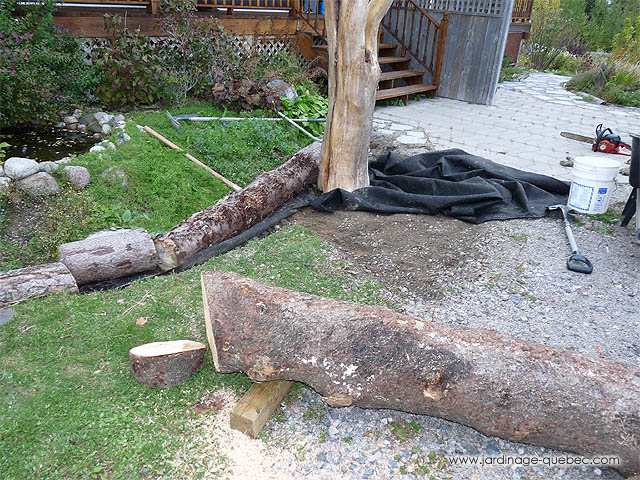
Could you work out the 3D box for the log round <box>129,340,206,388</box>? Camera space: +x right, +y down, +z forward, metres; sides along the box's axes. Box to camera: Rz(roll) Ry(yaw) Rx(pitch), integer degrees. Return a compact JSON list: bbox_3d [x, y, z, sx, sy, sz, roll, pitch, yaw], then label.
[{"bbox_3d":[-0.563,0.431,1.892,0.260,0.150,0.210,1,26,-5],"label":"log round"}]

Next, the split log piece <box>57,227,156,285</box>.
[{"bbox_3d":[-1.056,0.078,2.512,0.420,0.220,0.225,-8,28,-21],"label":"split log piece"}]

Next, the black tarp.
[{"bbox_3d":[0.961,-0.464,3.892,2.080,0.180,1.220,-3,26,-12],"label":"black tarp"}]

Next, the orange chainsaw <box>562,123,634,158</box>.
[{"bbox_3d":[2.900,-1.050,5.220,0.780,0.270,0.250,19,32,28],"label":"orange chainsaw"}]

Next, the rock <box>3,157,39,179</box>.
[{"bbox_3d":[-2.014,-0.484,3.380,0.215,0.120,0.150,-14,32,-29],"label":"rock"}]

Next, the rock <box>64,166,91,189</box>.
[{"bbox_3d":[-1.619,-0.416,3.320,0.165,0.110,0.140,-11,30,-25],"label":"rock"}]

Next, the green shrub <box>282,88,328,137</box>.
[{"bbox_3d":[-0.108,-1.315,5.150,0.540,0.360,0.500,2,28,-2],"label":"green shrub"}]

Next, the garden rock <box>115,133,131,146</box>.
[{"bbox_3d":[-1.834,-0.927,4.651,0.130,0.100,0.120,3,26,0],"label":"garden rock"}]

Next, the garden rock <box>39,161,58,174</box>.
[{"bbox_3d":[-1.876,-0.498,3.450,0.130,0.085,0.110,-12,31,-27],"label":"garden rock"}]

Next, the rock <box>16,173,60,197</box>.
[{"bbox_3d":[-1.961,-0.405,3.495,0.270,0.160,0.210,1,26,-5],"label":"rock"}]

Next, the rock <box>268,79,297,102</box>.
[{"bbox_3d":[-0.449,-1.755,5.900,0.320,0.250,0.270,1,28,-5],"label":"rock"}]

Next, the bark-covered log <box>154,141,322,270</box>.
[{"bbox_3d":[-0.357,-0.324,3.366,0.230,0.240,1.900,15,28,23],"label":"bark-covered log"}]

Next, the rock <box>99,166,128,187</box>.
[{"bbox_3d":[-1.398,-0.430,3.380,0.180,0.090,0.140,-9,30,-21],"label":"rock"}]

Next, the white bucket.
[{"bbox_3d":[1.978,-0.389,3.640,0.300,0.350,0.300,3,26,0],"label":"white bucket"}]

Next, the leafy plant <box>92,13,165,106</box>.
[{"bbox_3d":[-2.307,-2.219,6.150,0.850,1.060,0.720,1,26,-5],"label":"leafy plant"}]

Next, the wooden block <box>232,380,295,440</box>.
[{"bbox_3d":[-0.171,0.523,1.813,0.089,0.089,0.420,13,28,21],"label":"wooden block"}]

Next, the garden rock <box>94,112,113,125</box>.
[{"bbox_3d":[-2.060,-1.156,4.750,0.160,0.100,0.130,-9,30,-21],"label":"garden rock"}]

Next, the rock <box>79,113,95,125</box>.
[{"bbox_3d":[-2.222,-1.156,4.750,0.150,0.100,0.130,-10,30,-23],"label":"rock"}]

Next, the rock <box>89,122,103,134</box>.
[{"bbox_3d":[-2.313,-1.146,5.168,0.130,0.110,0.120,3,26,0],"label":"rock"}]

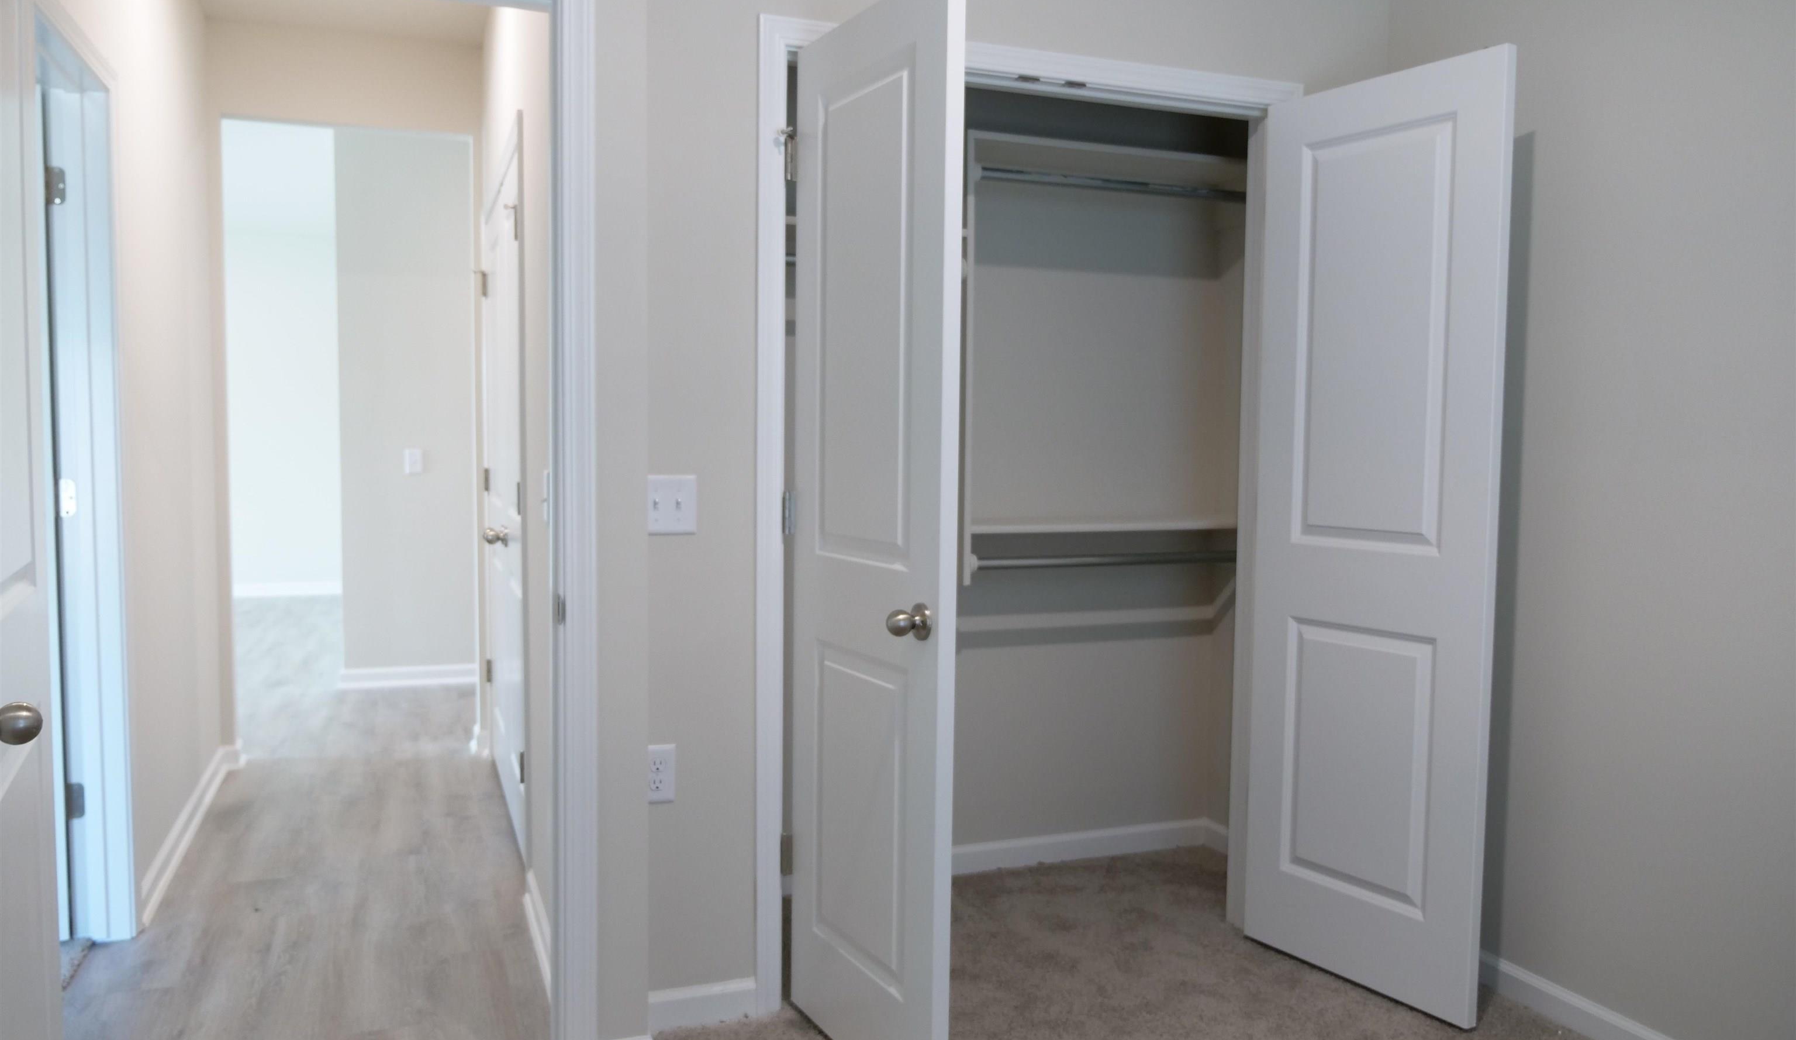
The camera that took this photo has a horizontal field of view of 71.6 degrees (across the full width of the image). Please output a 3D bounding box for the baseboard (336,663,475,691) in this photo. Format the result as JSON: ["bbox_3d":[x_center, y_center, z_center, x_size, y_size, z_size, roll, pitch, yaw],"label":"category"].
[{"bbox_3d":[-2.410,0.782,6.242,0.730,0.088,0.020,-1,4,-22],"label":"baseboard"}]

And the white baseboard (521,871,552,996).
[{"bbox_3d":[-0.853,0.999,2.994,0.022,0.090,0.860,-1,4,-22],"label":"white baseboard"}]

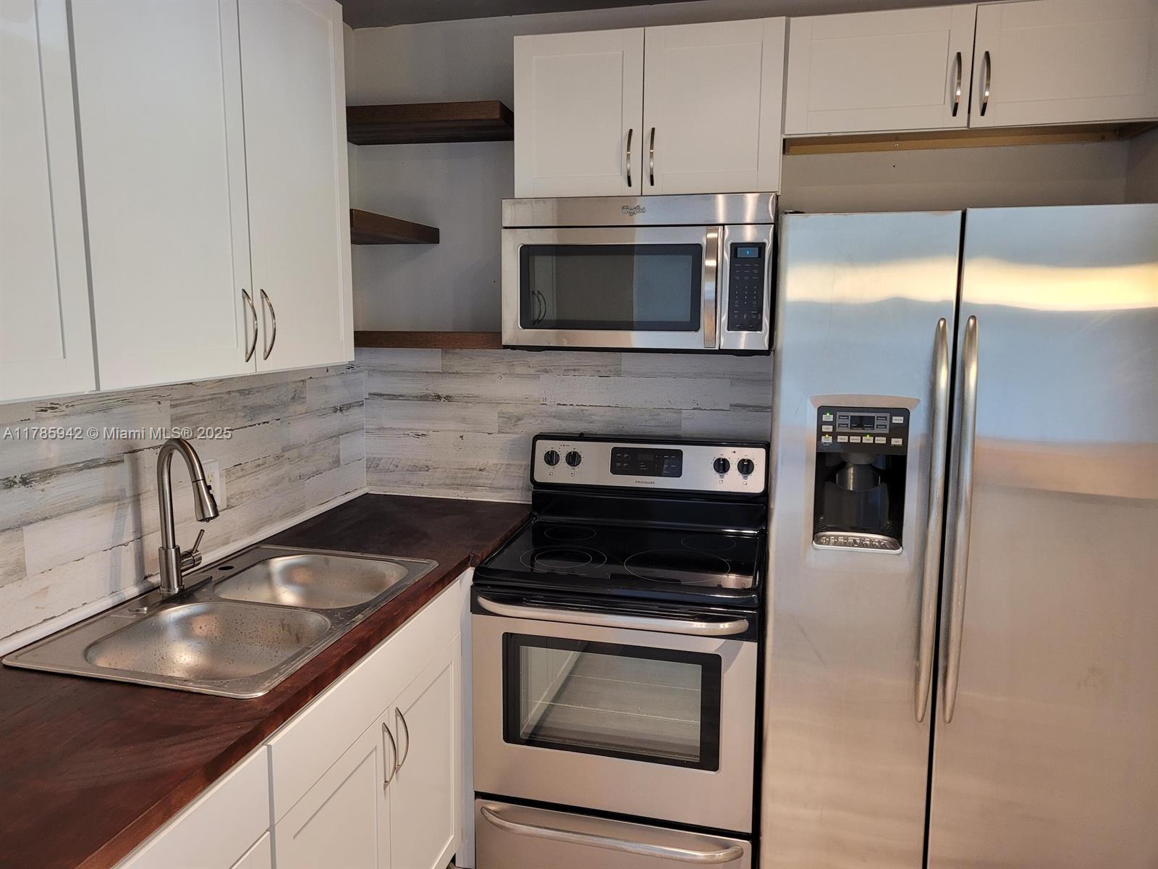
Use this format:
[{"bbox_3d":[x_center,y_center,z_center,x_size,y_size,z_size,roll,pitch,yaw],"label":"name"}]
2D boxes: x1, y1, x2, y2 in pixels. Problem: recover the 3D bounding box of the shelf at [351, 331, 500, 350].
[{"bbox_3d":[-0.482,-0.311,2.825,0.645,0.051,0.310,2,8,13],"label":"shelf"}]

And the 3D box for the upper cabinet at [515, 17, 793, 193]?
[{"bbox_3d":[0.217,-0.912,2.562,0.758,0.454,0.325,2,8,13],"label":"upper cabinet"}]

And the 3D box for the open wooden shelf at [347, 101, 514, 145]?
[{"bbox_3d":[-0.493,-0.972,2.733,0.613,0.050,0.313,2,8,13],"label":"open wooden shelf"}]

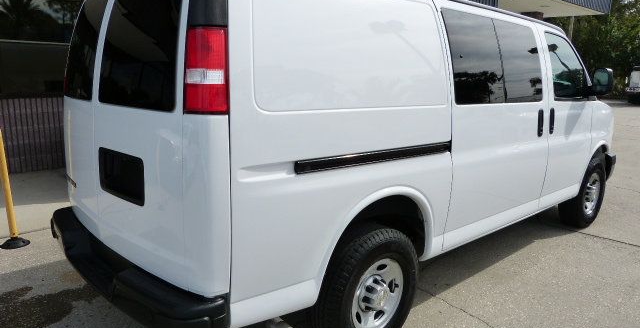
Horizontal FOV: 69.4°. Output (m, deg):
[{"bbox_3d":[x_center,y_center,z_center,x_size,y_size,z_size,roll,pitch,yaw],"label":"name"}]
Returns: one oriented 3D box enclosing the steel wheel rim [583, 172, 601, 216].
[{"bbox_3d":[2.815,0.310,4.895,0.440,0.440,0.165,-9,15,-42],"label":"steel wheel rim"}]

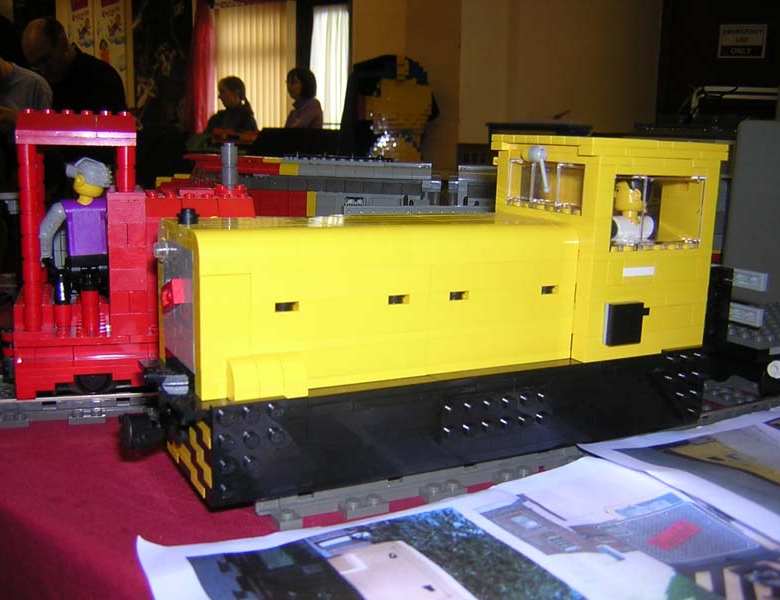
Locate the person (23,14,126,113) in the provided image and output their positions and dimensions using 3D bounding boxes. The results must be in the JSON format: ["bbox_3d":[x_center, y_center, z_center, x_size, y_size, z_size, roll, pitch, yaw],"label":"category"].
[{"bbox_3d":[-1.490,-0.631,4.030,0.450,1.420,0.450,-4,12,-30],"label":"person"}]

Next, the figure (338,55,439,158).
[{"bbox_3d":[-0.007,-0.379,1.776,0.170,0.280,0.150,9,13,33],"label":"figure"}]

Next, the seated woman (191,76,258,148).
[{"bbox_3d":[-1.167,-0.895,5.924,0.450,1.350,0.420,0,11,-12],"label":"seated woman"}]

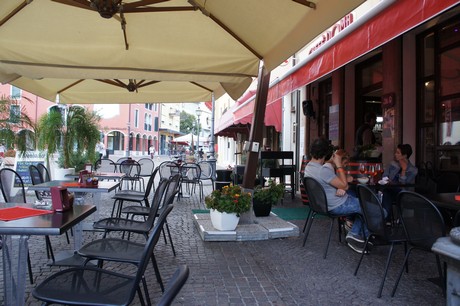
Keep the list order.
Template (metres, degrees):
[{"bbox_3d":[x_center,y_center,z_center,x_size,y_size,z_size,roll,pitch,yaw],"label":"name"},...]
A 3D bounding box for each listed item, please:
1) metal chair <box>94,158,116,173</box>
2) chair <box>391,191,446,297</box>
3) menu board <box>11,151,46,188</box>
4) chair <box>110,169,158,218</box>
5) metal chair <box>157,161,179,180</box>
[{"bbox_3d":[-2.740,0.587,8.050,0.490,0.840,0.570,2,0,14],"label":"metal chair"},{"bbox_3d":[1.620,0.710,2.660,0.570,0.840,0.490,2,0,-35],"label":"chair"},{"bbox_3d":[-4.620,0.473,8.000,0.730,1.050,0.520,1,0,-5],"label":"menu board"},{"bbox_3d":[-1.270,0.636,4.750,0.570,0.840,0.490,2,0,3],"label":"chair"},{"bbox_3d":[-1.440,0.643,8.200,0.480,0.850,0.600,1,0,6],"label":"metal chair"}]

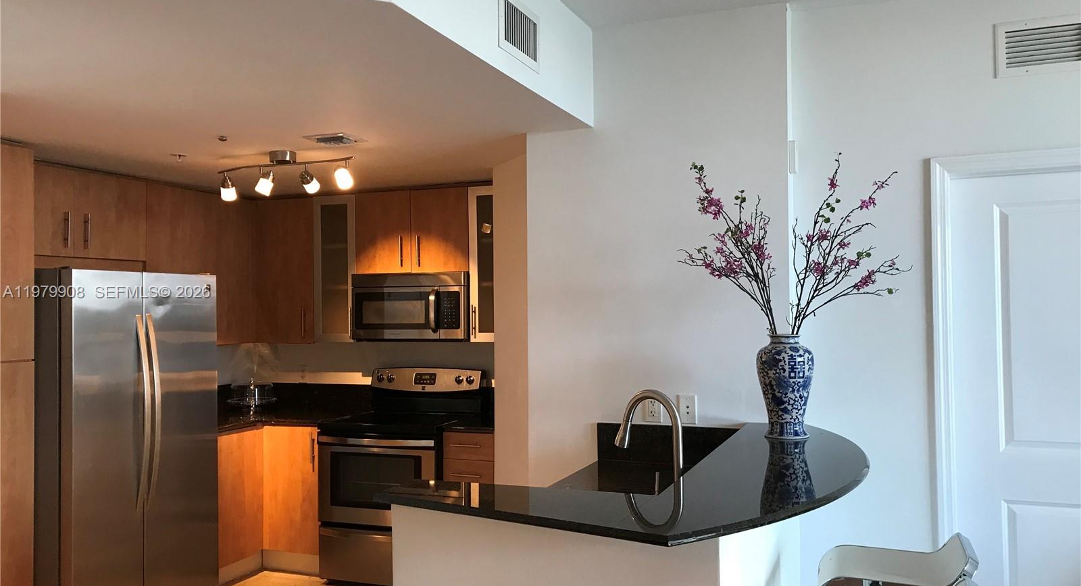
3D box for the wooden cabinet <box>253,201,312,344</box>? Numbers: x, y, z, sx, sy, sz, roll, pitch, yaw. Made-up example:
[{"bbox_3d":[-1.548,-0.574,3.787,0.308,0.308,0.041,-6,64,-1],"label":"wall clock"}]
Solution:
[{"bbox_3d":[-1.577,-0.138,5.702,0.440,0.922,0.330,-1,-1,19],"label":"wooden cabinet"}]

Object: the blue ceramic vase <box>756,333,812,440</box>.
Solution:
[{"bbox_3d":[0.880,0.335,3.151,0.210,0.363,0.210,-1,-1,19],"label":"blue ceramic vase"}]

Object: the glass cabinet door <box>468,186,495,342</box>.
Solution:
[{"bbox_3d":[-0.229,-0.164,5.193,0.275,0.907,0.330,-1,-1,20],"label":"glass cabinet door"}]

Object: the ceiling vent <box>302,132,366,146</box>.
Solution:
[{"bbox_3d":[-0.902,-0.672,3.850,0.208,0.020,0.205,-1,-1,19],"label":"ceiling vent"}]

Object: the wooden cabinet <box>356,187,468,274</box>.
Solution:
[{"bbox_3d":[-0.718,-0.363,5.374,0.762,0.490,0.330,-1,-1,20],"label":"wooden cabinet"}]

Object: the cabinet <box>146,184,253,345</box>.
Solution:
[{"bbox_3d":[-2.143,-0.141,5.236,0.330,0.907,0.900,-1,-1,20],"label":"cabinet"}]

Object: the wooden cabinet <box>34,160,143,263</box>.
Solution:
[{"bbox_3d":[-2.439,-0.395,4.342,0.335,0.445,0.941,-1,-1,19],"label":"wooden cabinet"}]

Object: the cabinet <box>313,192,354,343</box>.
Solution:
[{"bbox_3d":[-1.214,-0.145,5.552,0.298,0.907,0.330,-1,-1,20],"label":"cabinet"}]

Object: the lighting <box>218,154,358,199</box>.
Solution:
[{"bbox_3d":[-1.216,-0.557,4.137,0.840,0.207,0.180,-1,-1,23],"label":"lighting"}]

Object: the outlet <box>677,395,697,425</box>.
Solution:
[{"bbox_3d":[0.587,0.465,3.486,0.072,0.114,0.010,-1,-1,20],"label":"outlet"}]

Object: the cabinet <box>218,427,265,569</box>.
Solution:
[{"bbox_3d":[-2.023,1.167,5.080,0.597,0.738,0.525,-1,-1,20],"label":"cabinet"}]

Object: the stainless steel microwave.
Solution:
[{"bbox_3d":[-0.736,0.086,5.367,0.760,0.408,0.420,-1,-1,19],"label":"stainless steel microwave"}]

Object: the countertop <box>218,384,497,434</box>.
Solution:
[{"bbox_3d":[-1.229,0.692,5.096,2.110,0.210,1.230,-1,-1,19],"label":"countertop"}]

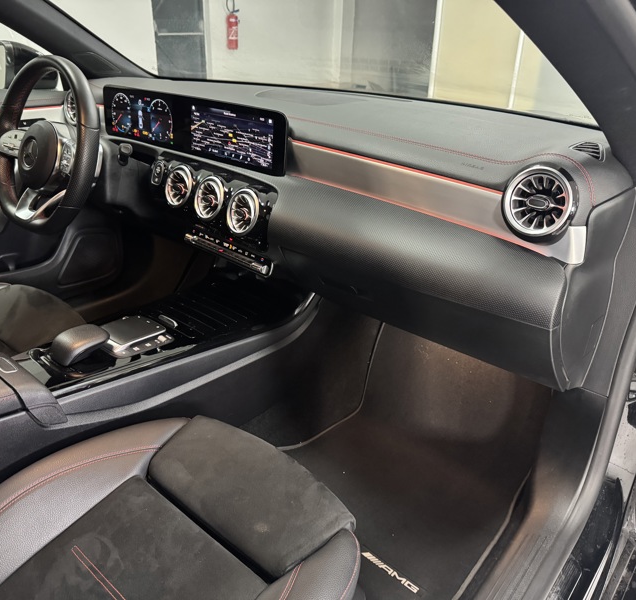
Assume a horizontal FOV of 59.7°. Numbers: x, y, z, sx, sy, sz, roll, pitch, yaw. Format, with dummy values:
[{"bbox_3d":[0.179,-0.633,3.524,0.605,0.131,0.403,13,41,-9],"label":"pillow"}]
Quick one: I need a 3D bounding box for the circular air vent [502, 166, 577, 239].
[{"bbox_3d":[0.271,-0.120,0.674,0.090,0.090,0.040,22,31,38],"label":"circular air vent"}]

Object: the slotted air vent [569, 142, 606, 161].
[{"bbox_3d":[0.340,-0.188,0.700,0.052,0.037,0.022,5,-18,7],"label":"slotted air vent"}]

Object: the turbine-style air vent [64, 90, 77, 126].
[{"bbox_3d":[-0.614,-0.493,1.417,0.090,0.090,0.040,22,31,38],"label":"turbine-style air vent"}]

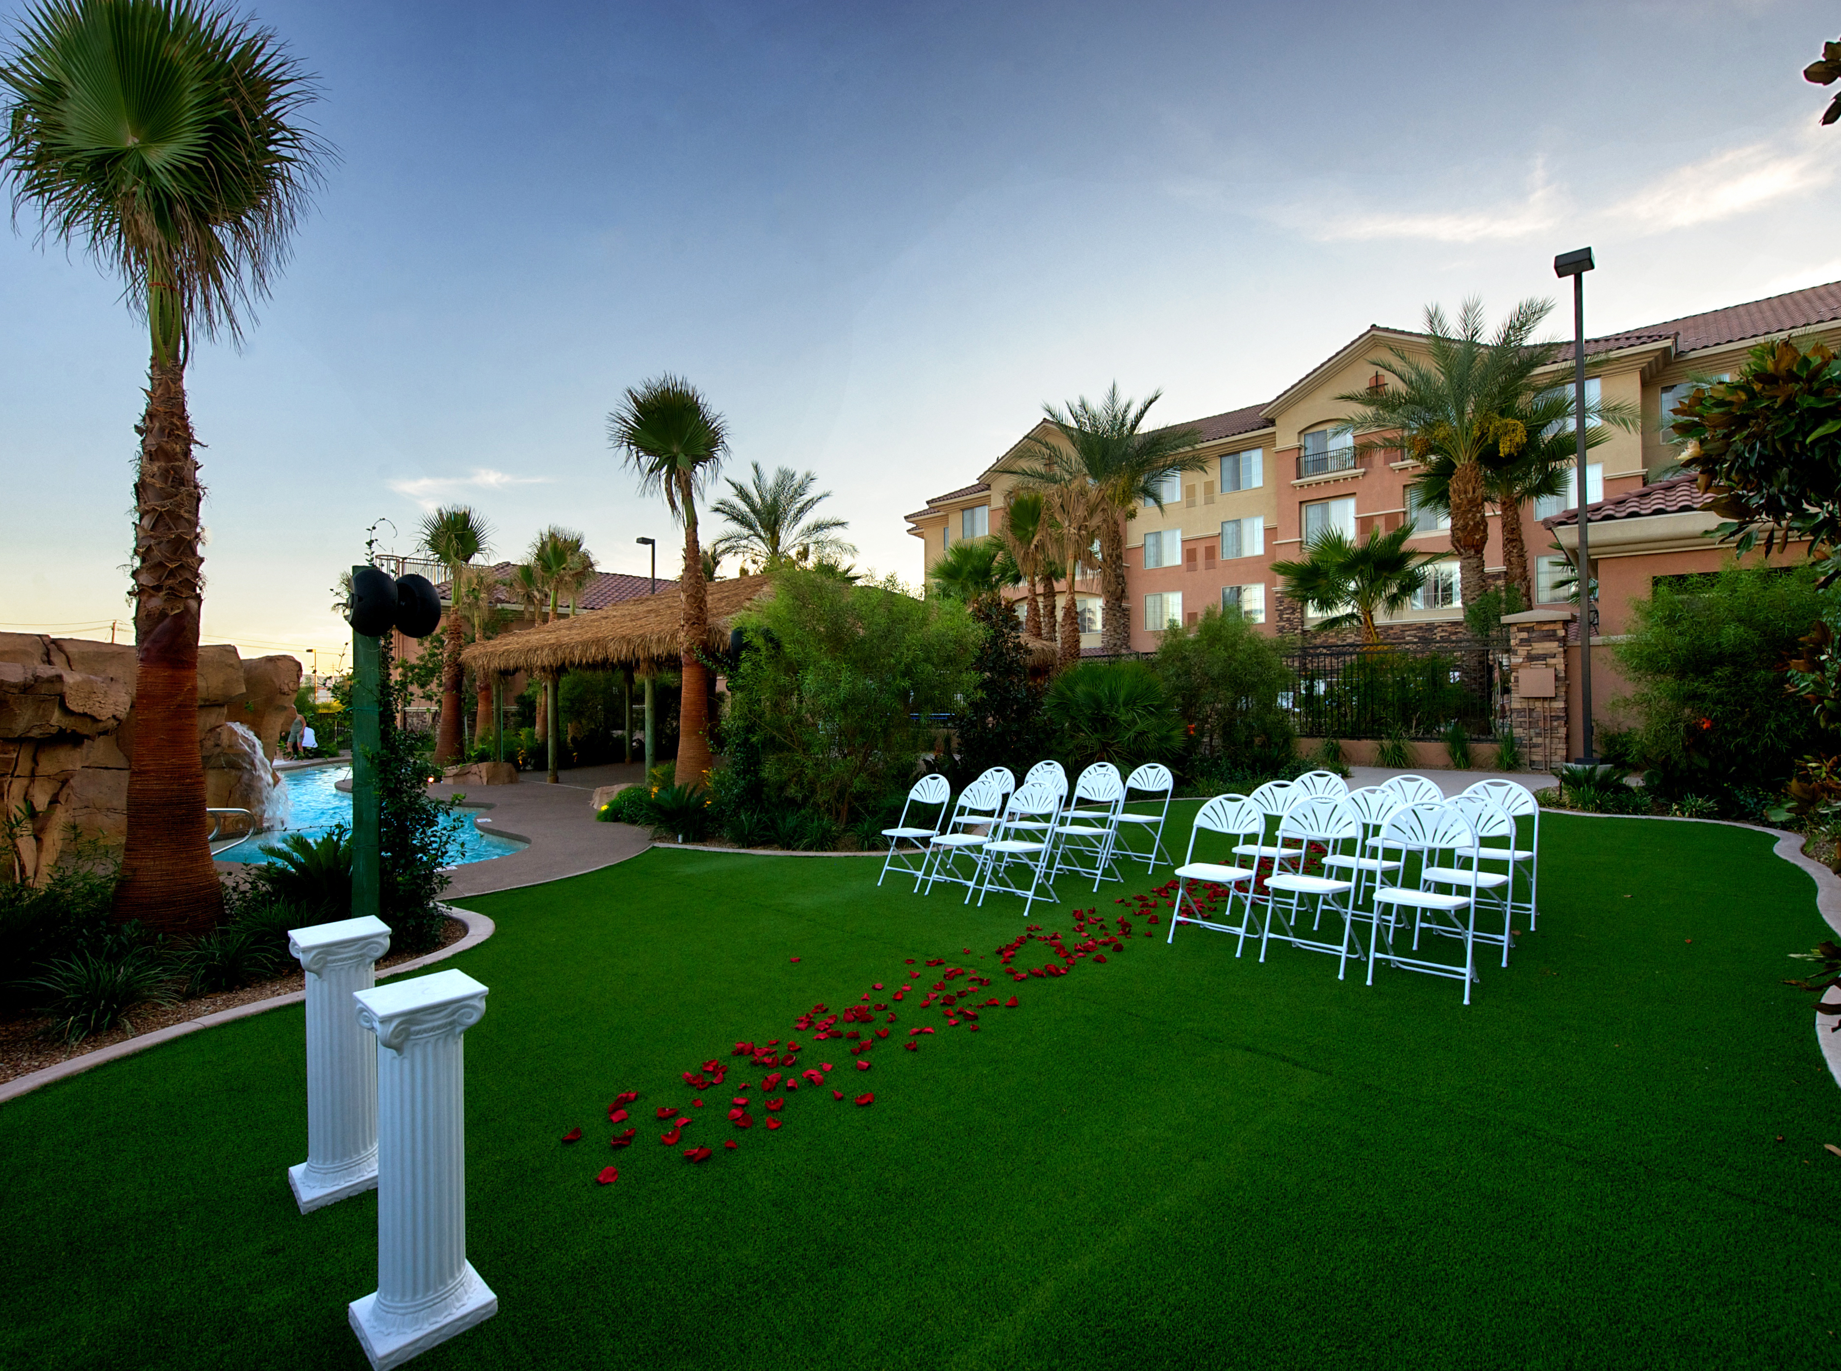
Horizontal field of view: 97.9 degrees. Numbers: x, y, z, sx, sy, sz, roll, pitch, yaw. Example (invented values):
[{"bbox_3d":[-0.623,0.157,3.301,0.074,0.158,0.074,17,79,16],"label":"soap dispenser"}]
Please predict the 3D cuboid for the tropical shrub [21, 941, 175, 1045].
[{"bbox_3d":[-3.933,1.413,3.842,0.550,0.400,0.550,-1,0,44],"label":"tropical shrub"}]

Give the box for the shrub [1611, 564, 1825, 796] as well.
[{"bbox_3d":[11.577,-0.149,11.601,2.400,3.200,2.200,-1,0,43],"label":"shrub"}]

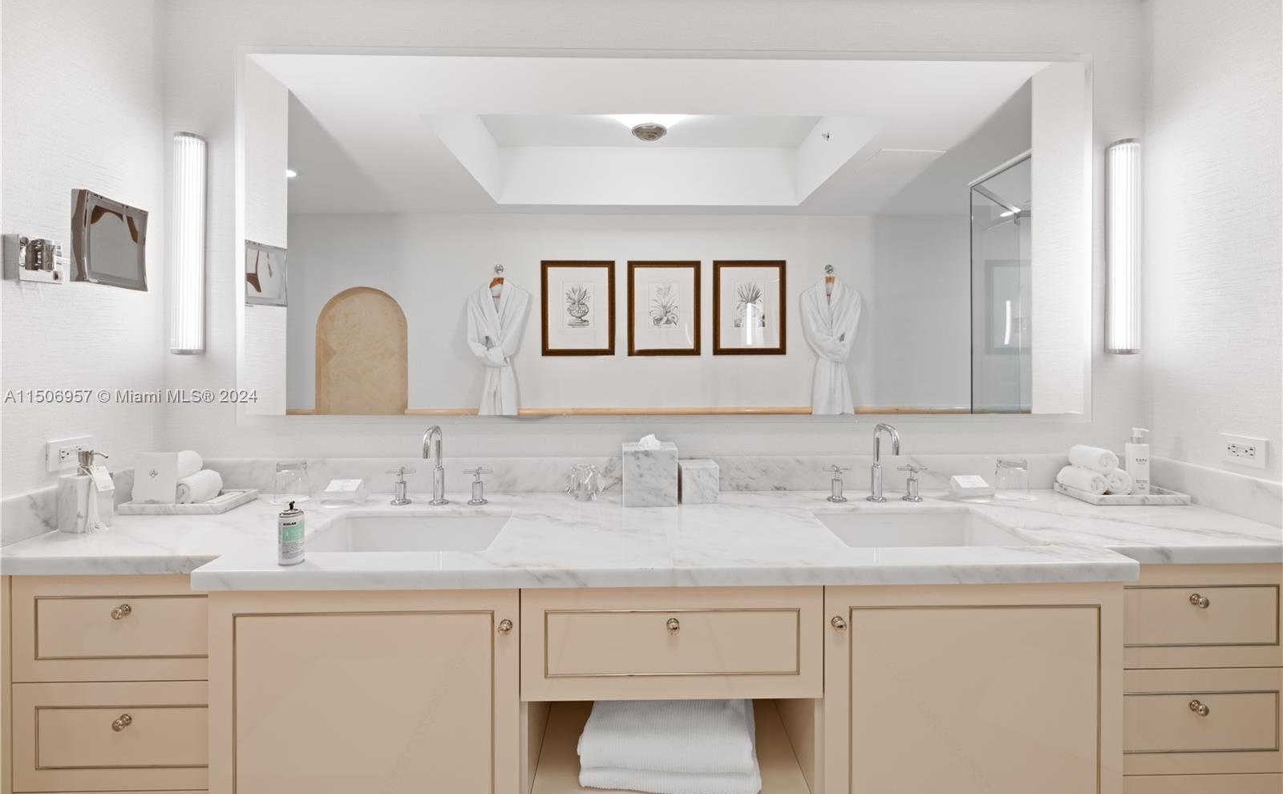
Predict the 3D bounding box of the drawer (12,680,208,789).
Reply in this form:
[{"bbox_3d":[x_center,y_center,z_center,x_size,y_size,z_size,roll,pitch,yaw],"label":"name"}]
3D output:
[{"bbox_3d":[-1.091,0.708,1.406,0.469,0.230,0.410,0,3,-1],"label":"drawer"}]

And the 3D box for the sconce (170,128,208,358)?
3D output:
[{"bbox_3d":[-1.306,-0.432,1.645,0.085,0.628,0.080,0,3,-1],"label":"sconce"}]

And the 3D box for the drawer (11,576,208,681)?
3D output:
[{"bbox_3d":[-1.092,0.478,1.406,0.471,0.225,0.410,0,3,-1],"label":"drawer"}]

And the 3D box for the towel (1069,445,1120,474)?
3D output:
[{"bbox_3d":[1.287,0.178,1.615,0.066,0.064,0.125,0,3,-1],"label":"towel"}]

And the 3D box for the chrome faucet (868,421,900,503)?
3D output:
[{"bbox_3d":[0.665,0.183,1.556,0.056,0.220,0.148,0,3,-1],"label":"chrome faucet"}]

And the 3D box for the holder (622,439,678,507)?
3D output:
[{"bbox_3d":[0.023,0.217,1.611,0.149,0.156,0.142,0,3,-1],"label":"holder"}]

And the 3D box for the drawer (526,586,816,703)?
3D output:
[{"bbox_3d":[0.058,0.482,1.358,0.603,0.225,0.440,0,3,-1],"label":"drawer"}]

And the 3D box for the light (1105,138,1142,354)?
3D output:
[{"bbox_3d":[1.448,-0.443,1.710,0.072,0.627,0.082,0,1,-1],"label":"light"}]

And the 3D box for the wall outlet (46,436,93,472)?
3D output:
[{"bbox_3d":[-1.405,0.141,1.405,0.010,0.071,0.117,0,3,-1],"label":"wall outlet"}]

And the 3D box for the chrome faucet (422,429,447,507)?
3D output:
[{"bbox_3d":[-0.560,0.185,1.540,0.056,0.220,0.142,0,3,-1],"label":"chrome faucet"}]

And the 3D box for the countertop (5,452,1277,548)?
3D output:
[{"bbox_3d":[0.064,0.274,1.400,2.950,0.137,0.617,0,3,-1],"label":"countertop"}]

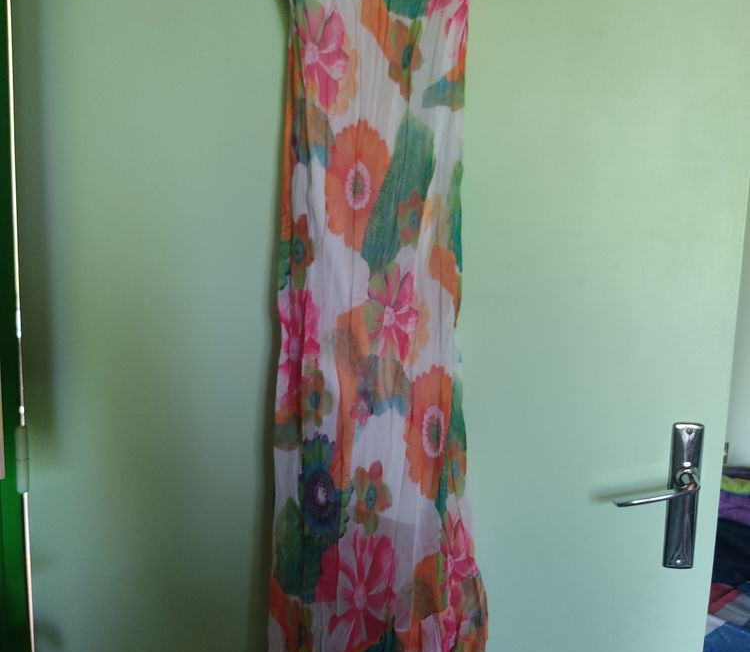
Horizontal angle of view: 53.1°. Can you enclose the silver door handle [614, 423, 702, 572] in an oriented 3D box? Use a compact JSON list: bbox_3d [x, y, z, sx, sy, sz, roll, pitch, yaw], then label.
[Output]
[{"bbox_3d":[0.342,0.214,0.913,0.117,0.188,0.054,2,8,1],"label":"silver door handle"}]

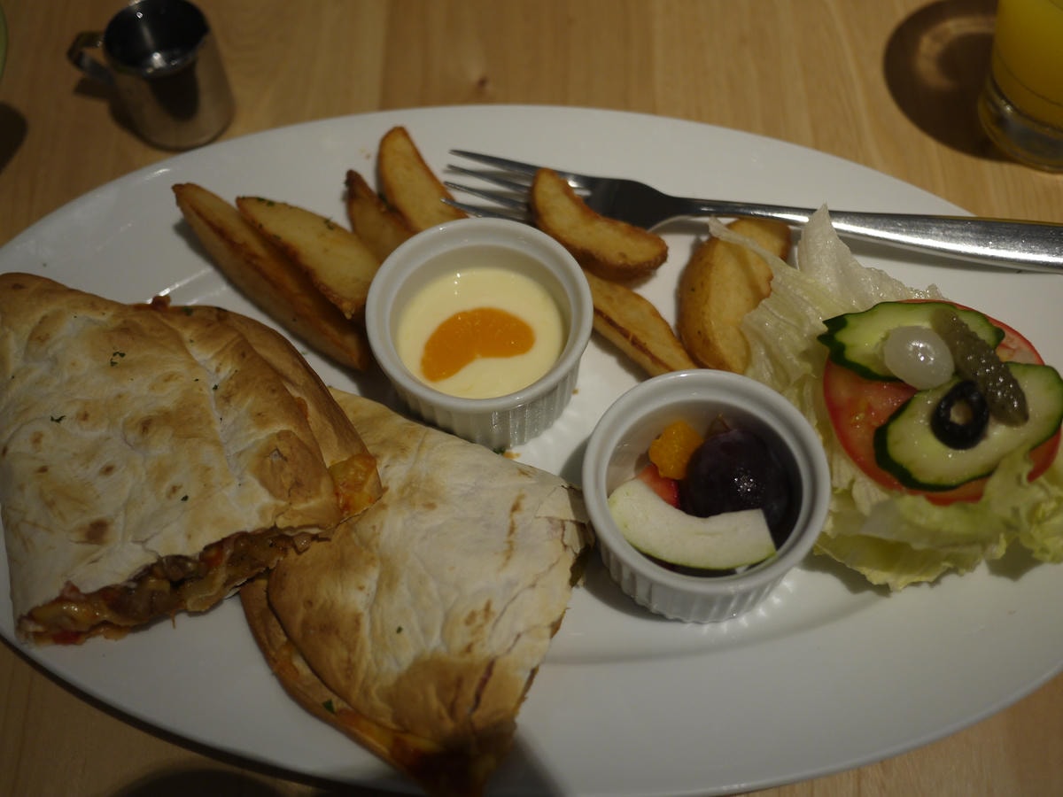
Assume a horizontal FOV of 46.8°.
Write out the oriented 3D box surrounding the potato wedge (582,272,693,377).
[{"bbox_3d":[0.031,-0.026,0.394,0.018,0.018,0.057,-39,66,-18],"label":"potato wedge"}]

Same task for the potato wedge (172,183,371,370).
[{"bbox_3d":[-0.083,-0.039,0.396,0.090,0.022,0.023,40,70,14],"label":"potato wedge"}]

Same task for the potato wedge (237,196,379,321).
[{"bbox_3d":[-0.070,-0.047,0.397,0.061,0.021,0.024,36,68,12],"label":"potato wedge"}]

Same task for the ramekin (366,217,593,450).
[{"bbox_3d":[-0.015,-0.018,0.381,0.068,0.036,0.068,-1,62,1],"label":"ramekin"}]

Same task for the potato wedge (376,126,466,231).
[{"bbox_3d":[-0.032,-0.070,0.409,0.021,0.020,0.046,-32,79,-15],"label":"potato wedge"}]

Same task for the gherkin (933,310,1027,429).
[{"bbox_3d":[0.129,-0.010,0.353,0.012,0.012,0.039,-24,64,-11],"label":"gherkin"}]

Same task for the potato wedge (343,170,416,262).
[{"bbox_3d":[-0.046,-0.057,0.406,0.019,0.020,0.046,-38,78,-17],"label":"potato wedge"}]

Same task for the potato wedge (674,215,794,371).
[{"bbox_3d":[0.065,-0.032,0.391,0.030,0.025,0.056,13,63,9],"label":"potato wedge"}]

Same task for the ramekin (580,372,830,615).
[{"bbox_3d":[0.048,0.030,0.353,0.068,0.036,0.068,-1,62,1],"label":"ramekin"}]

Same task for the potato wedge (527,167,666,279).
[{"bbox_3d":[0.022,-0.058,0.396,0.049,0.020,0.020,33,67,9],"label":"potato wedge"}]

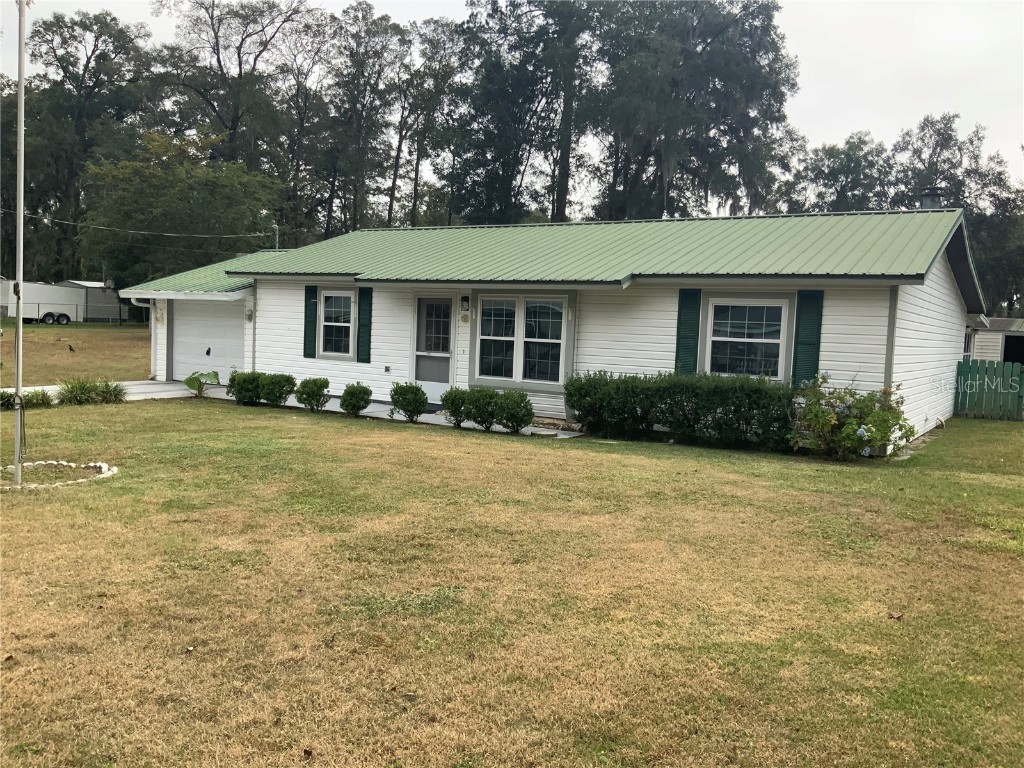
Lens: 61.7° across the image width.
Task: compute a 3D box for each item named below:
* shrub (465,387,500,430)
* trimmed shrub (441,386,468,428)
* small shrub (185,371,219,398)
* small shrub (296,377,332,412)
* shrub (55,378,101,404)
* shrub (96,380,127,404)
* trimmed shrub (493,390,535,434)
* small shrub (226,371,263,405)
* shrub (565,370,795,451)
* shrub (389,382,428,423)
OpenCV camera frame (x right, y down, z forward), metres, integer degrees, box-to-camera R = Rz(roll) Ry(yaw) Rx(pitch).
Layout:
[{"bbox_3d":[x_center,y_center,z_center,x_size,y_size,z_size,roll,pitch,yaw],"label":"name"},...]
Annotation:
[{"bbox_3d":[-0.468,0.386,13.388,0.566,0.694,0.566,2,4,0],"label":"shrub"},{"bbox_3d":[-0.847,0.370,13.918,0.600,0.640,0.600,2,4,0],"label":"trimmed shrub"},{"bbox_3d":[-6.142,0.010,17.010,0.683,0.516,0.580,5,4,32],"label":"small shrub"},{"bbox_3d":[-3.543,0.192,15.351,0.614,0.635,0.614,2,4,0],"label":"small shrub"},{"bbox_3d":[-7.717,0.130,15.301,0.780,0.450,0.780,5,4,33],"label":"shrub"},{"bbox_3d":[-7.172,0.152,15.353,0.552,0.429,0.564,5,4,32],"label":"shrub"},{"bbox_3d":[0.055,0.435,13.327,0.620,0.660,0.620,2,4,0],"label":"trimmed shrub"},{"bbox_3d":[-5.072,0.086,16.328,0.671,0.647,0.671,5,4,32],"label":"small shrub"},{"bbox_3d":[2.427,0.366,12.653,3.400,1.020,0.900,5,4,33],"label":"shrub"},{"bbox_3d":[-1.702,0.310,14.176,0.632,0.669,0.632,2,4,0],"label":"shrub"}]

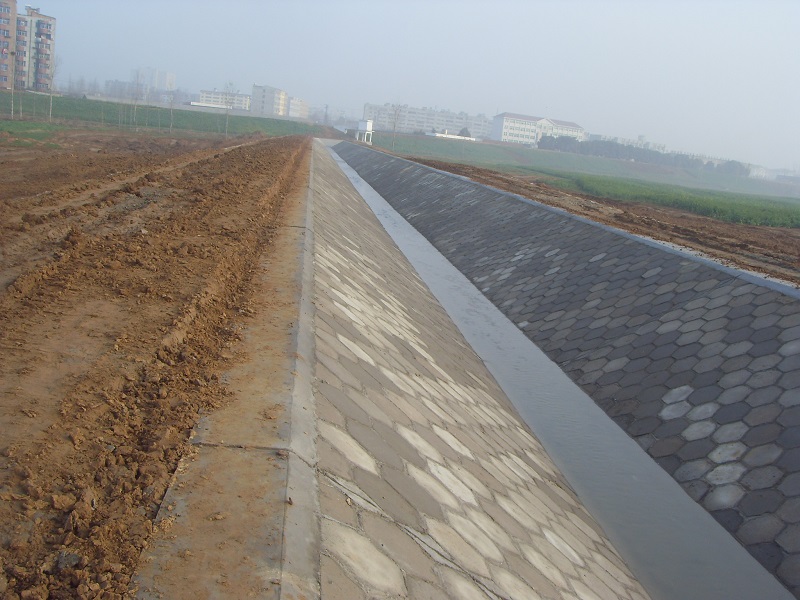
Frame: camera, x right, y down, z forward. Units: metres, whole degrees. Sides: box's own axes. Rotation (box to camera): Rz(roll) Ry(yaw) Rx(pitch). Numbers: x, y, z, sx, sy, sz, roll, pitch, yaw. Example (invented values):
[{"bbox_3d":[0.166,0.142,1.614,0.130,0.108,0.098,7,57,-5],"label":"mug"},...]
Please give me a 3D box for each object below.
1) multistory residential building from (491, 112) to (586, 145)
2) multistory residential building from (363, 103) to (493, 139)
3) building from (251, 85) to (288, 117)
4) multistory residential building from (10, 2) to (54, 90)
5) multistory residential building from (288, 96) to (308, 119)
[{"bbox_3d":[73.285,-88.365,473.462,49.000,17.000,12.000,2,11,-23],"label":"multistory residential building"},{"bbox_3d":[22.250,-144.611,736.163,104.000,21.000,13.000,4,11,-13],"label":"multistory residential building"},{"bbox_3d":[-75.684,-115.249,527.748,12.800,17.000,38.000,7,11,4],"label":"building"},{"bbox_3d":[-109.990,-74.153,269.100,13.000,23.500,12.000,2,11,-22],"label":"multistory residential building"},{"bbox_3d":[-71.041,-124.559,587.960,12.000,14.500,48.000,7,11,5],"label":"multistory residential building"}]

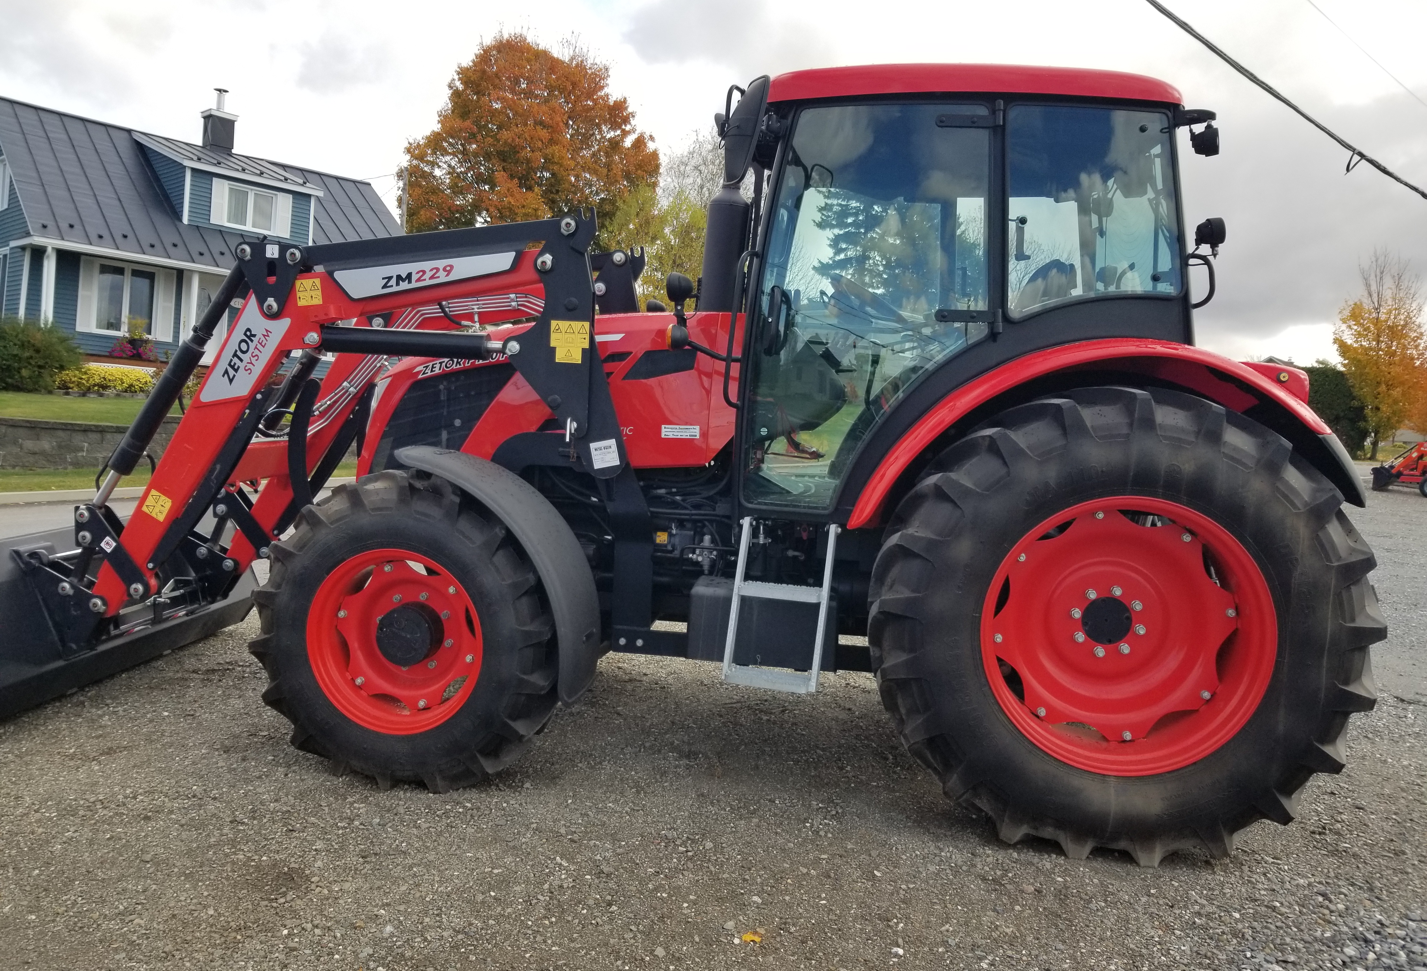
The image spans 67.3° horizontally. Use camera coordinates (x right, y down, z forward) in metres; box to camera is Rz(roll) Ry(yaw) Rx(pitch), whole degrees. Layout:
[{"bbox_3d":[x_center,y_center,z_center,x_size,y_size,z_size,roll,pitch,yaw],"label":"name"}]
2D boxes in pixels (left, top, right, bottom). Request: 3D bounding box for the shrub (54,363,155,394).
[{"bbox_3d":[-14.084,-2.463,24.800,2.100,0.700,1.100,1,5,-45],"label":"shrub"}]

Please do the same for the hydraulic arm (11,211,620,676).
[{"bbox_3d":[-1.670,-0.119,4.526,2.680,2.050,0.360,4,5,9],"label":"hydraulic arm"}]

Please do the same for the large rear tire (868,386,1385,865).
[{"bbox_3d":[1.345,0.464,3.610,1.600,1.590,0.450,4,5,9],"label":"large rear tire"}]

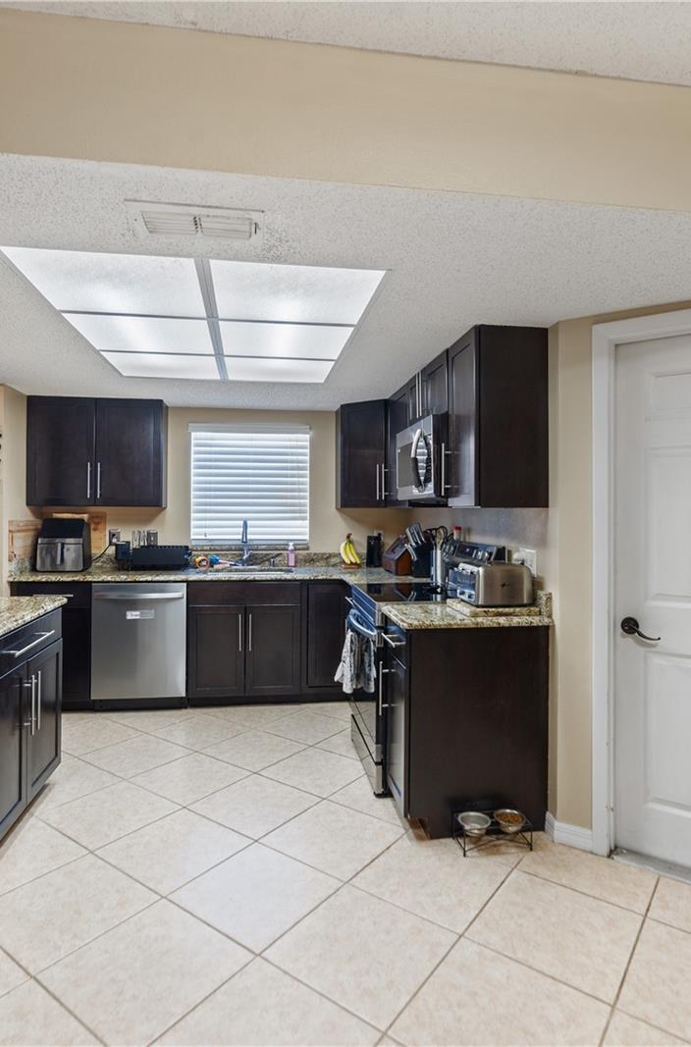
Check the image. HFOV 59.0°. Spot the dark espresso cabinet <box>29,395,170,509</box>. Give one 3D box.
[{"bbox_3d":[-1.761,-0.493,4.400,0.887,0.753,0.345,0,1,-9],"label":"dark espresso cabinet"}]

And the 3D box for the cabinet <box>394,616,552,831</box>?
[{"bbox_3d":[0.519,0.870,2.700,0.630,0.880,0.315,0,1,-9],"label":"cabinet"}]

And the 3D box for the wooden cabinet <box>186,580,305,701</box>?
[{"bbox_3d":[-0.730,0.816,4.494,0.762,0.860,0.620,0,1,-8],"label":"wooden cabinet"}]

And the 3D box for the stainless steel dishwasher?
[{"bbox_3d":[-1.415,0.804,4.371,0.605,0.820,0.610,0,1,-8],"label":"stainless steel dishwasher"}]

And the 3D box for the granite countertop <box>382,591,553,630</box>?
[{"bbox_3d":[0.529,0.374,2.726,0.655,0.123,0.430,0,1,-8],"label":"granite countertop"}]

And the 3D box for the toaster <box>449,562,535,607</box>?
[{"bbox_3d":[0.673,0.272,2.820,0.280,0.180,0.265,0,1,-9],"label":"toaster"}]

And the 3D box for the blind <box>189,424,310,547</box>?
[{"bbox_3d":[-0.732,-0.292,4.713,0.923,0.925,0.060,0,1,-9],"label":"blind"}]

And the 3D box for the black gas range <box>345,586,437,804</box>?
[{"bbox_3d":[0.409,0.772,3.330,0.670,1.060,0.760,0,1,-8],"label":"black gas range"}]

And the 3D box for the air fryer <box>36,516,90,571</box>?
[{"bbox_3d":[-1.977,0.160,4.315,0.305,0.340,0.350,0,1,-9],"label":"air fryer"}]

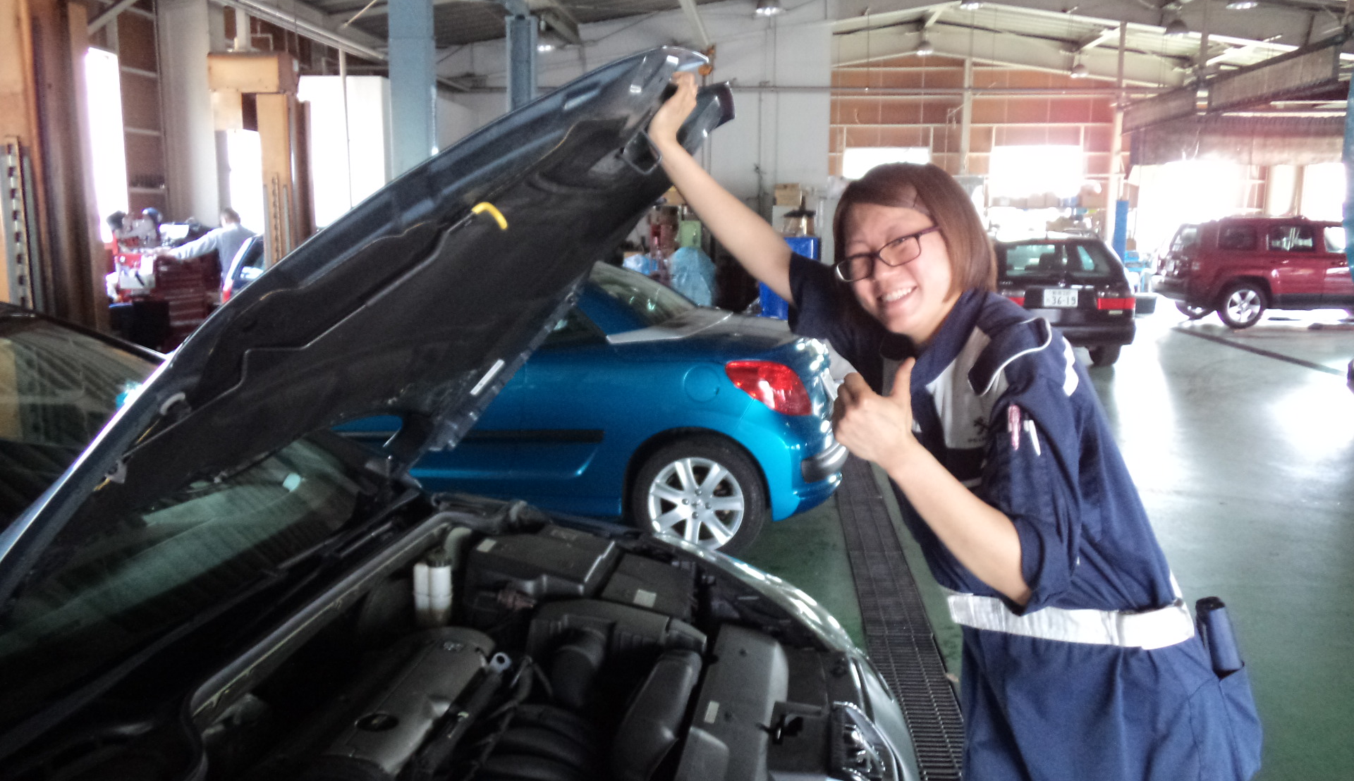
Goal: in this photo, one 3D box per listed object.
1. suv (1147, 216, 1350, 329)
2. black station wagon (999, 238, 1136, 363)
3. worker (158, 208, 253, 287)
[{"bbox_3d":[10.067,-1.897,16.298,4.420,1.670,1.770,1,9,2],"label":"suv"},{"bbox_3d":[4.256,-1.247,12.848,1.700,1.460,4.480,1,9,6],"label":"black station wagon"},{"bbox_3d":[-5.387,-1.237,11.766,0.650,1.720,0.750,5,11,29],"label":"worker"}]

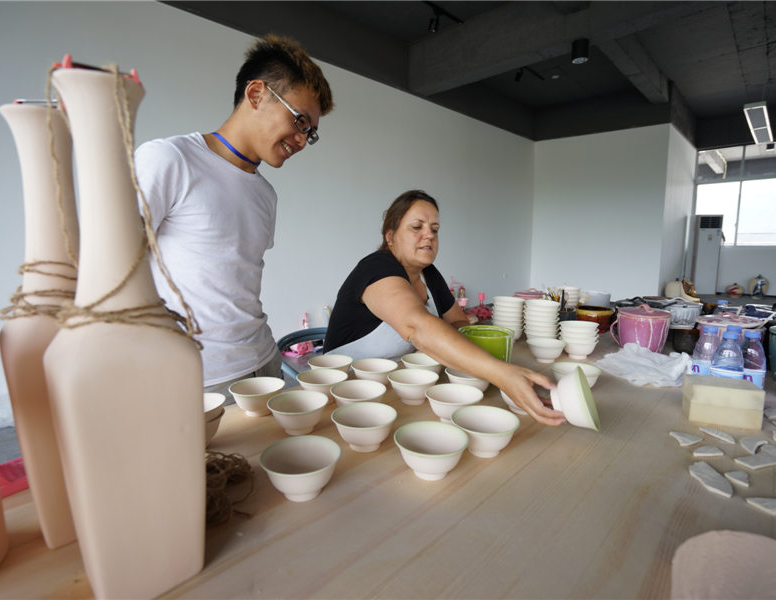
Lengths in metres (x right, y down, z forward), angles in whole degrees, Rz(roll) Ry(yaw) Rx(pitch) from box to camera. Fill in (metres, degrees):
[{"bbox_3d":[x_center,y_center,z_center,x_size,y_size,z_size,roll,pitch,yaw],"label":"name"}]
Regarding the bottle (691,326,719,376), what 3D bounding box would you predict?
[{"bbox_3d":[0.797,0.155,0.997,0.060,0.177,0.060,-1,8,0],"label":"bottle"}]

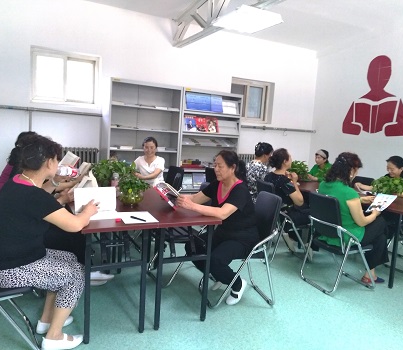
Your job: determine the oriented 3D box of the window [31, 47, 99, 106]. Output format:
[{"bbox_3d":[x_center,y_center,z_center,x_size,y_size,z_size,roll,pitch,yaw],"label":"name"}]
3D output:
[{"bbox_3d":[-1.755,-1.246,4.545,0.824,0.665,0.119,0,7,-27],"label":"window"}]

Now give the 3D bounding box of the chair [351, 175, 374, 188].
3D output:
[{"bbox_3d":[2.227,0.471,5.257,0.536,0.873,0.457,0,7,-27],"label":"chair"}]

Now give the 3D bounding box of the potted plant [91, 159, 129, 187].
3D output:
[{"bbox_3d":[-1.031,-0.012,3.923,0.370,0.340,0.360,-1,6,-33],"label":"potted plant"}]

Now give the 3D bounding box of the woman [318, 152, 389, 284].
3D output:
[{"bbox_3d":[1.491,0.426,3.418,0.710,1.270,0.470,1,6,-19],"label":"woman"}]

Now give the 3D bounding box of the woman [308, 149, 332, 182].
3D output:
[{"bbox_3d":[1.890,0.222,5.657,0.774,1.241,0.516,-1,7,-33],"label":"woman"}]

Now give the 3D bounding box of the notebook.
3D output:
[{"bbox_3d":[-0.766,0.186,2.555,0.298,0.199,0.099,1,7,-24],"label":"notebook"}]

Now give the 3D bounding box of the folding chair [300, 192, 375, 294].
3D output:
[{"bbox_3d":[1.329,0.625,3.349,0.536,0.873,0.457,1,7,-22],"label":"folding chair"}]

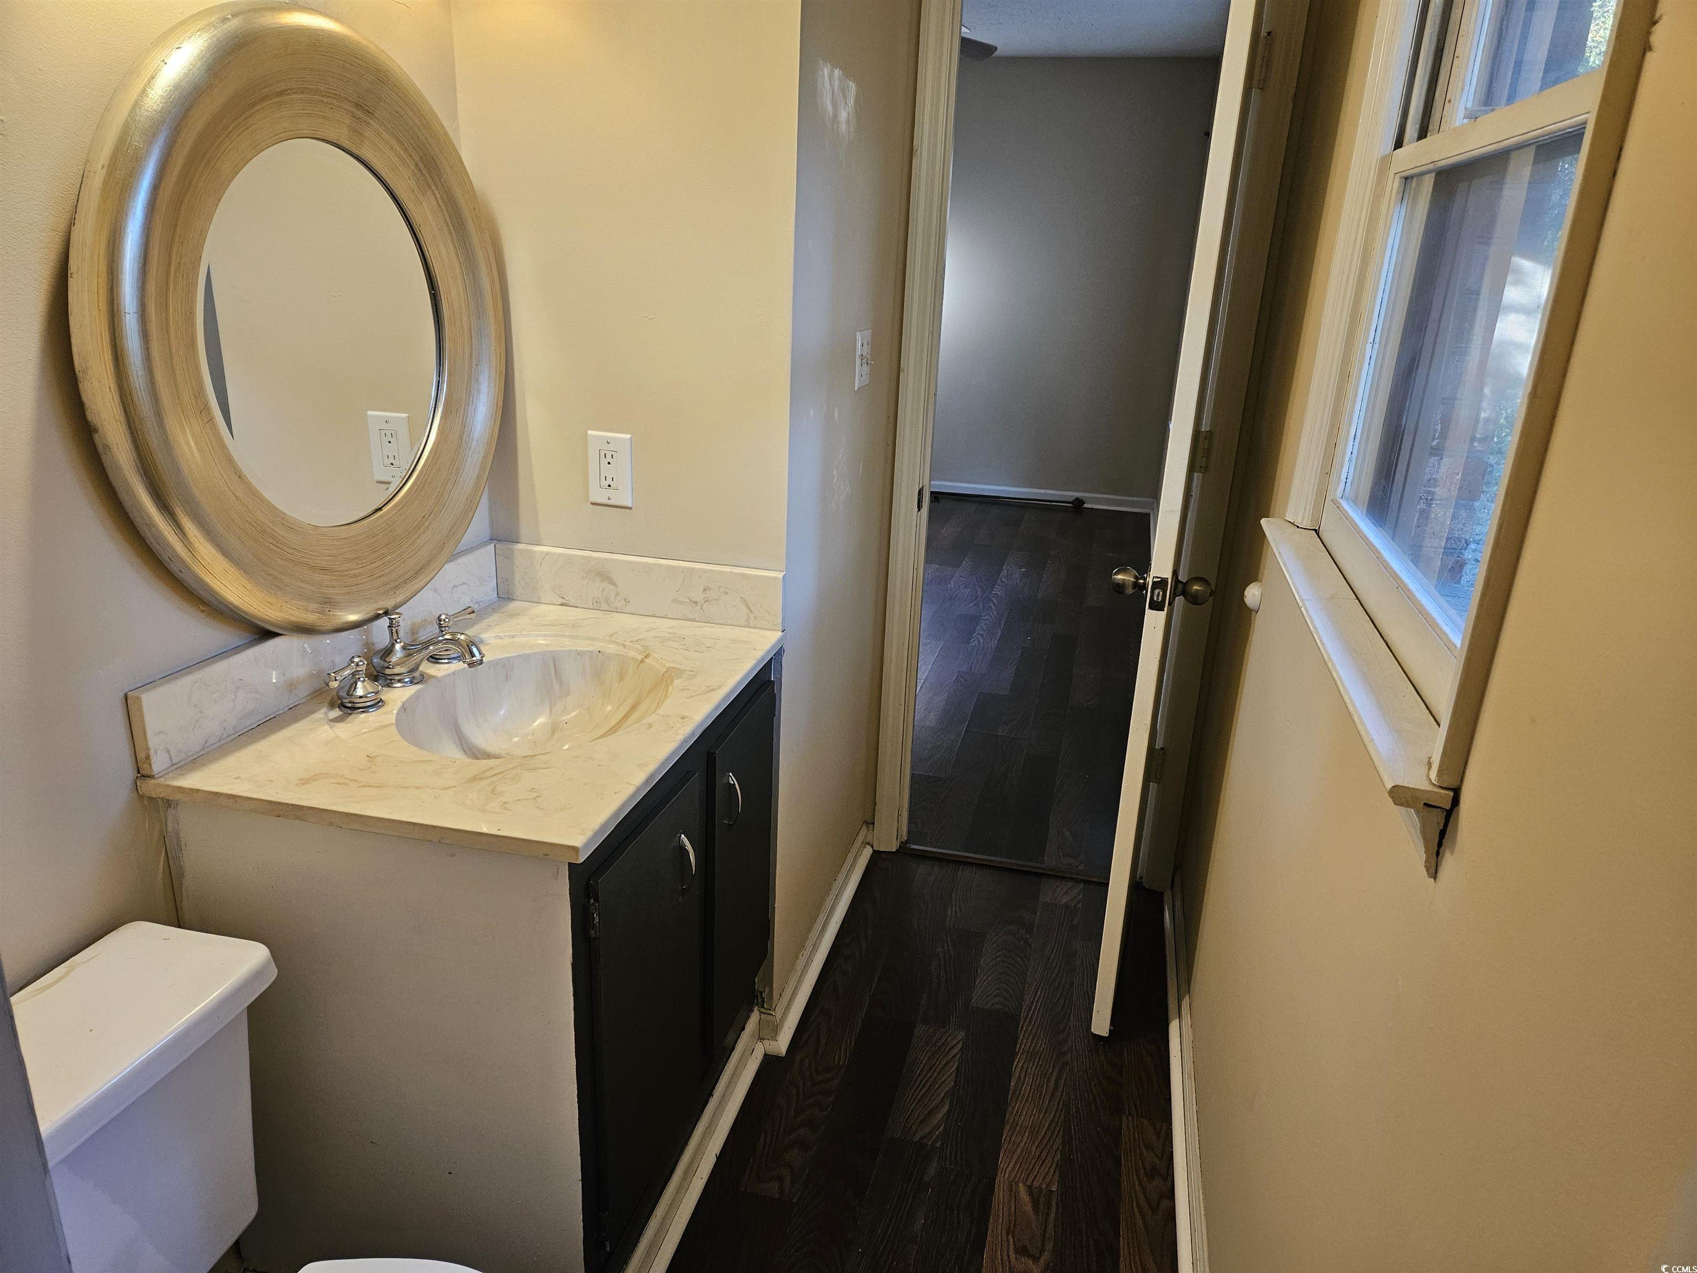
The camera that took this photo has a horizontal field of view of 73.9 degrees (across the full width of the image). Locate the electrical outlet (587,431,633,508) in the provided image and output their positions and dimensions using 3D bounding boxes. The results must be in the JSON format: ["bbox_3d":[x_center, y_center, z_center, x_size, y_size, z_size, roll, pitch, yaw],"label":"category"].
[{"bbox_3d":[-0.407,-0.283,1.924,0.079,0.127,0.009,7,19,12],"label":"electrical outlet"}]

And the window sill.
[{"bbox_3d":[0.547,0.005,1.282,0.064,0.073,0.939,7,19,12],"label":"window sill"}]

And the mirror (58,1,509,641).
[{"bbox_3d":[-0.682,-0.401,1.523,0.050,0.795,0.795,7,19,12],"label":"mirror"}]

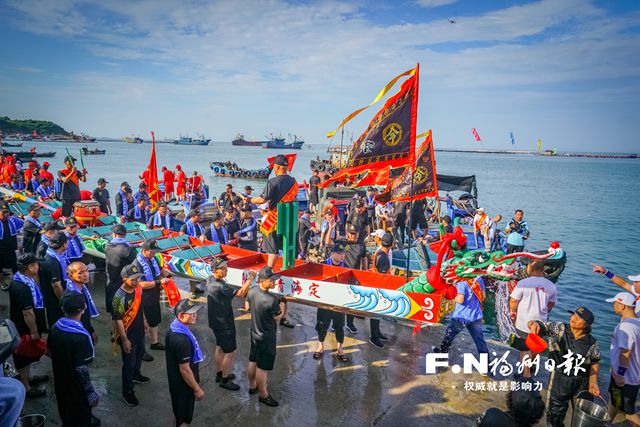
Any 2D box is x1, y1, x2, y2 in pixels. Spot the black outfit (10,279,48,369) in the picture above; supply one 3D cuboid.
[{"bbox_3d":[-3.390,1.265,5.200,0.370,0.960,0.460,-2,9,-24],"label":"black outfit"}]

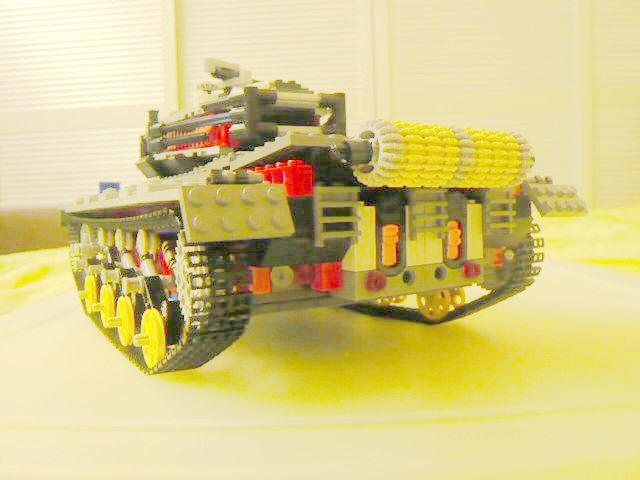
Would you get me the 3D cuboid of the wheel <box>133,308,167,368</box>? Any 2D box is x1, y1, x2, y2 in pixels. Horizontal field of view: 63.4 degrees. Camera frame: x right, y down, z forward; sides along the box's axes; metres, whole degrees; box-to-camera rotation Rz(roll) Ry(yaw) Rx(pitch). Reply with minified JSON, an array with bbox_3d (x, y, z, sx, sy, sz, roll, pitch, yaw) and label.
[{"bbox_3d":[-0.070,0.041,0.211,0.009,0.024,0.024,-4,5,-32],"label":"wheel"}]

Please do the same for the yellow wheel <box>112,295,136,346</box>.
[{"bbox_3d":[-0.096,0.039,0.255,0.005,0.024,0.024,-4,5,-32],"label":"yellow wheel"}]

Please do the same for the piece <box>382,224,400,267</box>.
[{"bbox_3d":[0.025,0.002,0.186,0.006,0.015,0.005,-4,5,-32],"label":"piece"}]

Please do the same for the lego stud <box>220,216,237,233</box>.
[{"bbox_3d":[-0.026,-0.005,0.147,0.005,0.005,0.002,-4,-16,-30],"label":"lego stud"}]

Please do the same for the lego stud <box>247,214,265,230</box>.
[{"bbox_3d":[-0.019,-0.005,0.151,0.005,0.005,0.002,-4,-16,-30],"label":"lego stud"}]

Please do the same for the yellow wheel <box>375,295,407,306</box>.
[{"bbox_3d":[0.047,0.029,0.336,0.005,0.024,0.024,-4,5,-32],"label":"yellow wheel"}]

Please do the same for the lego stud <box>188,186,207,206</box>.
[{"bbox_3d":[-0.034,-0.012,0.145,0.005,0.005,0.002,-4,-16,-30],"label":"lego stud"}]

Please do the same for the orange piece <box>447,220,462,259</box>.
[{"bbox_3d":[0.053,0.000,0.203,0.006,0.015,0.006,-4,3,-30],"label":"orange piece"}]

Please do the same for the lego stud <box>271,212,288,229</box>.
[{"bbox_3d":[-0.012,-0.006,0.155,0.005,0.005,0.002,-4,-16,-30],"label":"lego stud"}]

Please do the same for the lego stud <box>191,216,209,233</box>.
[{"bbox_3d":[-0.033,-0.004,0.143,0.005,0.005,0.002,-4,-16,-30],"label":"lego stud"}]

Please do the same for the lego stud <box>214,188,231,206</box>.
[{"bbox_3d":[-0.027,-0.012,0.146,0.005,0.005,0.002,-4,-19,-32],"label":"lego stud"}]

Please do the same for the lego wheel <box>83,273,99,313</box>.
[{"bbox_3d":[-0.150,0.036,0.341,0.005,0.024,0.024,-4,5,-32],"label":"lego wheel"}]

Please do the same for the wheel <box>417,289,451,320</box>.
[{"bbox_3d":[0.065,0.033,0.294,0.005,0.024,0.024,-4,5,-32],"label":"wheel"}]

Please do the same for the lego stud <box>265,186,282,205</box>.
[{"bbox_3d":[-0.014,-0.013,0.155,0.005,0.005,0.002,-4,-19,-32],"label":"lego stud"}]

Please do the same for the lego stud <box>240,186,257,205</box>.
[{"bbox_3d":[-0.021,-0.013,0.153,0.005,0.005,0.002,-4,-16,-30],"label":"lego stud"}]

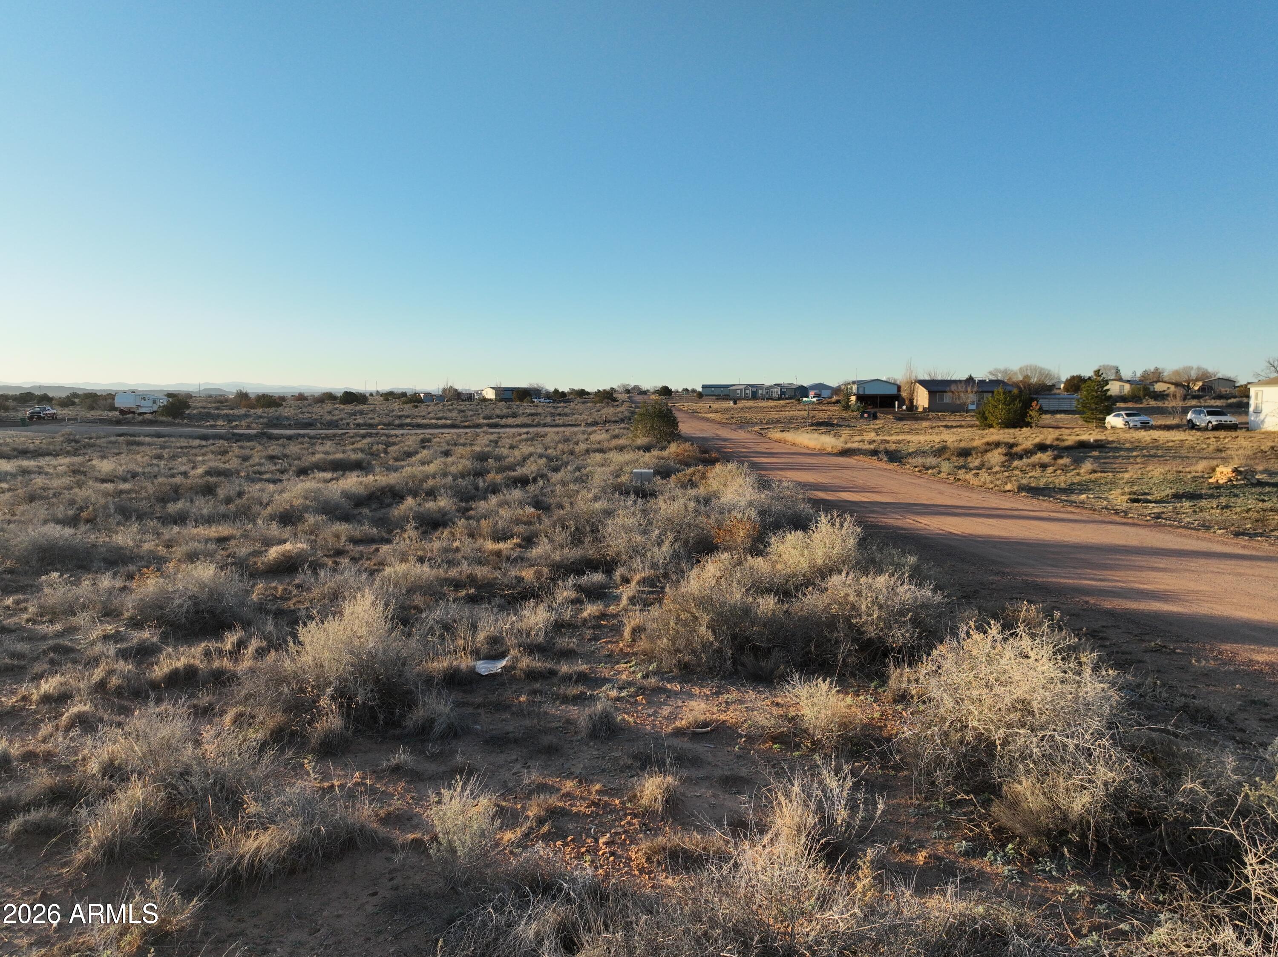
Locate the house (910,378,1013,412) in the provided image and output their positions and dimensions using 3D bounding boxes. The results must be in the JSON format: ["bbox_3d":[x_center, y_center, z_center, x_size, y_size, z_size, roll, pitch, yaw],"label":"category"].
[{"bbox_3d":[42.508,-11.028,117.687,11.106,4.095,9.400,0,6,0],"label":"house"}]

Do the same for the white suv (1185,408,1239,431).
[{"bbox_3d":[42.864,-4.435,66.218,1.850,1.670,4.570,1,6,5],"label":"white suv"}]

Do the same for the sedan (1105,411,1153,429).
[{"bbox_3d":[39.181,-4.649,70.831,1.820,1.460,4.750,0,6,0],"label":"sedan"}]

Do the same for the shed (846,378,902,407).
[{"bbox_3d":[38.545,-14.268,148.819,6.994,4.770,13.000,0,6,0],"label":"shed"}]

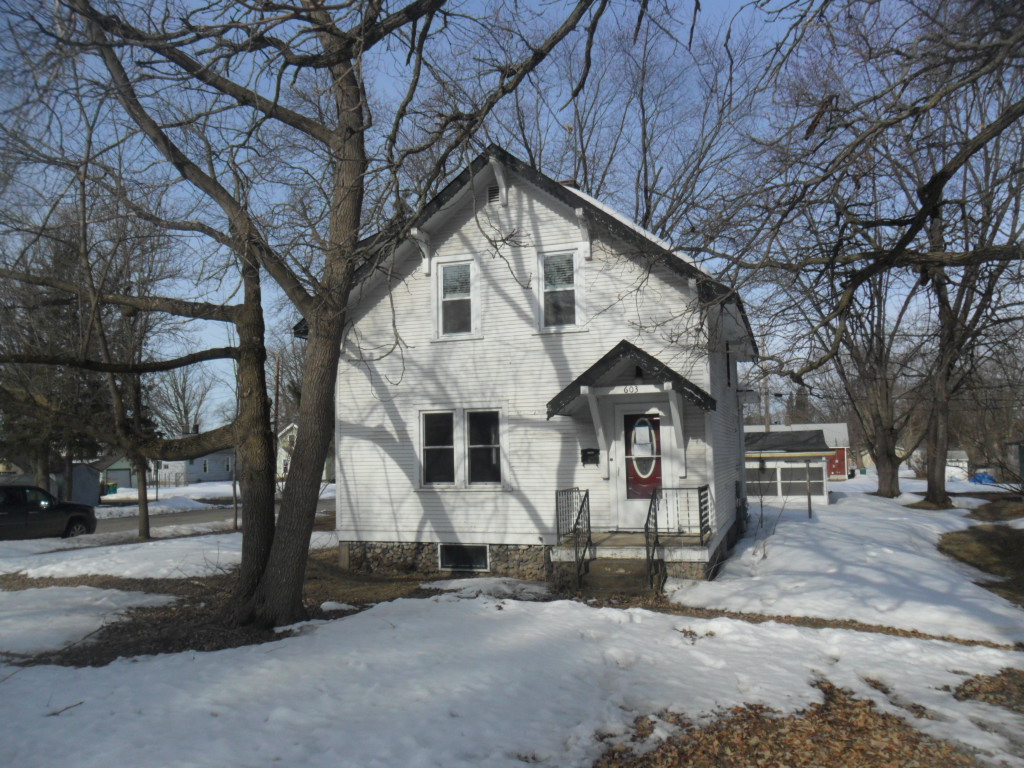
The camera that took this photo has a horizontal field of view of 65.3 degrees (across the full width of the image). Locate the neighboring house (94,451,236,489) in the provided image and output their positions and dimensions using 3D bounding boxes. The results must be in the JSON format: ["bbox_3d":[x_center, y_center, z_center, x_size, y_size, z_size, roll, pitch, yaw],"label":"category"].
[{"bbox_3d":[-35.451,7.900,80.905,7.500,4.600,15.500,-3,-5,19],"label":"neighboring house"}]

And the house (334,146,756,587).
[{"bbox_3d":[1.183,-0.105,17.782,7.900,7.600,10.200,-3,-5,19],"label":"house"}]

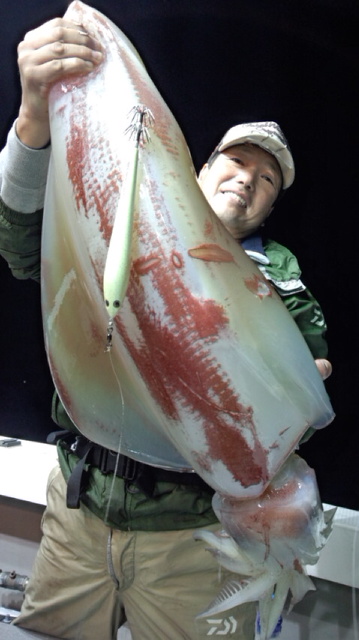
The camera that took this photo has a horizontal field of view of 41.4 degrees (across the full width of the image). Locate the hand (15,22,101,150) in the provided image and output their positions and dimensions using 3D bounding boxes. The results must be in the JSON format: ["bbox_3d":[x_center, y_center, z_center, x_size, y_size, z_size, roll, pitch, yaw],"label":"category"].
[{"bbox_3d":[-0.160,-0.316,0.640,0.110,0.160,0.090,1,13,-9],"label":"hand"}]

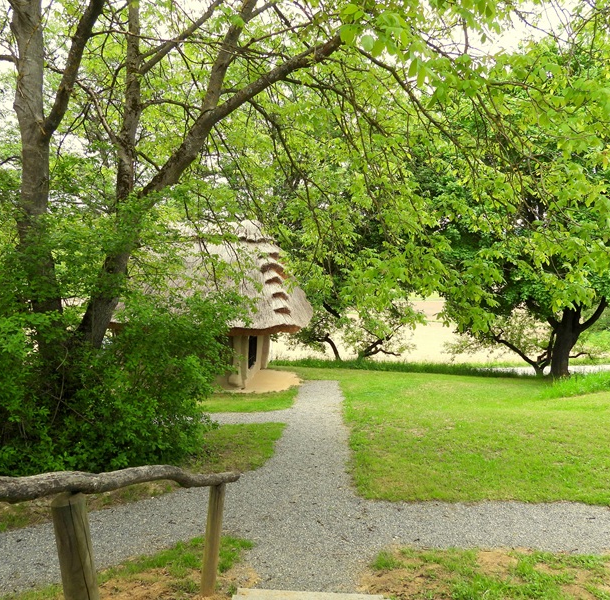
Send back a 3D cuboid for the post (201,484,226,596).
[{"bbox_3d":[-0.713,1.864,4.300,0.120,0.870,0.120,5,1,0],"label":"post"}]

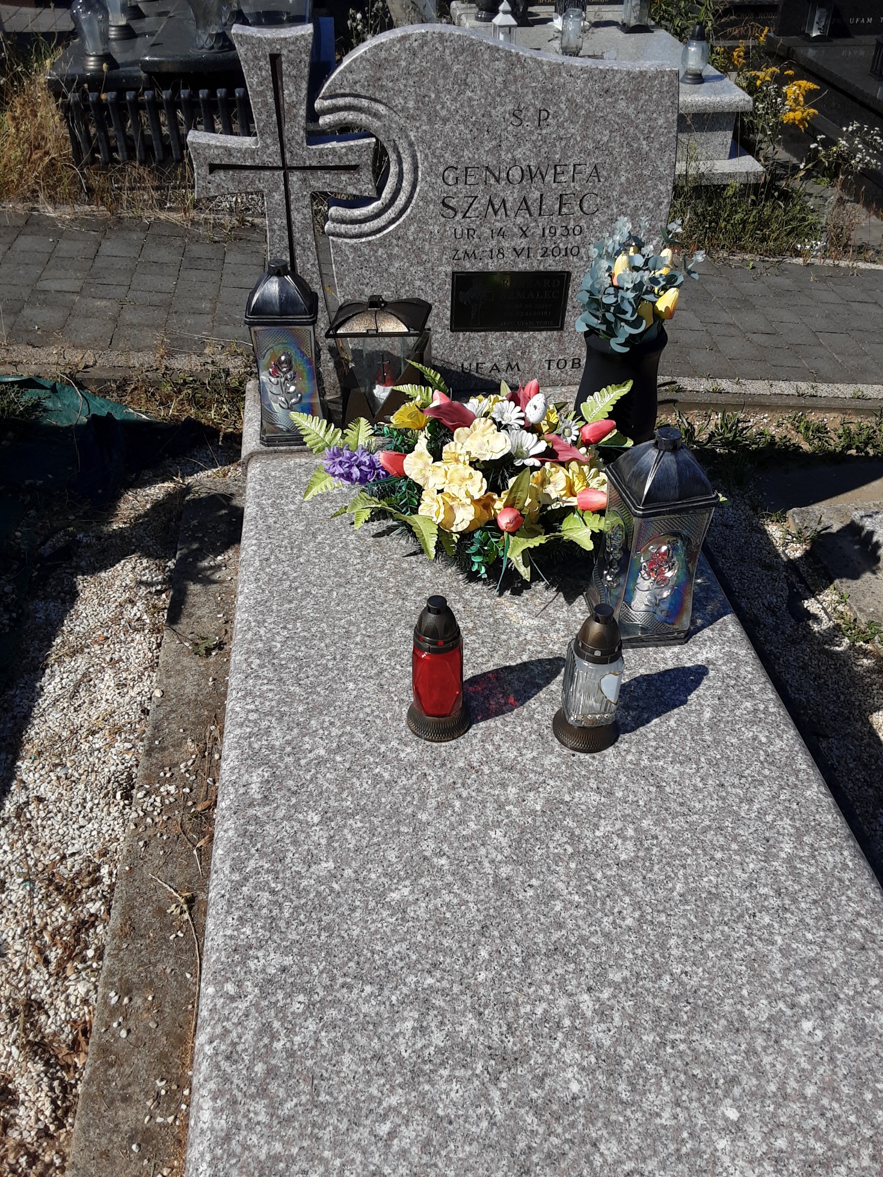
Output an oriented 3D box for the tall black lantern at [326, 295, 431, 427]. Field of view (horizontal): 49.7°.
[{"bbox_3d":[-0.125,-0.474,1.956,0.182,0.257,0.182,3,37,3],"label":"tall black lantern"}]

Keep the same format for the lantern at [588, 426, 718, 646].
[{"bbox_3d":[0.322,-0.087,1.452,0.133,0.337,0.133,-7,38,-10],"label":"lantern"}]

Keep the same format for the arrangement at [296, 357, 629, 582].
[{"bbox_3d":[0.053,-0.249,1.762,0.617,0.216,0.461,-4,38,-5],"label":"arrangement"}]

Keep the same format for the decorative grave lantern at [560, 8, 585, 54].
[{"bbox_3d":[0.689,-2.953,5.045,0.108,0.204,0.108,-4,38,-5],"label":"decorative grave lantern"}]

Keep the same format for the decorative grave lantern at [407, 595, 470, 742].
[{"bbox_3d":[-0.003,0.104,1.293,0.087,0.223,0.087,-4,38,-5],"label":"decorative grave lantern"}]

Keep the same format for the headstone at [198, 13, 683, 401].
[{"bbox_3d":[-0.002,-0.714,1.871,0.912,0.674,0.084,-3,39,-6],"label":"headstone"}]

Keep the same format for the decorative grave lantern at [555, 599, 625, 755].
[{"bbox_3d":[0.208,0.116,1.279,0.091,0.224,0.091,0,37,0],"label":"decorative grave lantern"}]

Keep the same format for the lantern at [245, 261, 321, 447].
[{"bbox_3d":[-0.301,-0.459,1.864,0.134,0.341,0.134,-3,38,-4],"label":"lantern"}]

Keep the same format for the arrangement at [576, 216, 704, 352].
[{"bbox_3d":[0.377,-0.586,1.830,0.235,0.245,0.206,-4,38,-5],"label":"arrangement"}]

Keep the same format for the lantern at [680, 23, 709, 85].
[{"bbox_3d":[1.250,-2.631,4.689,0.132,0.247,0.132,-4,38,-5],"label":"lantern"}]

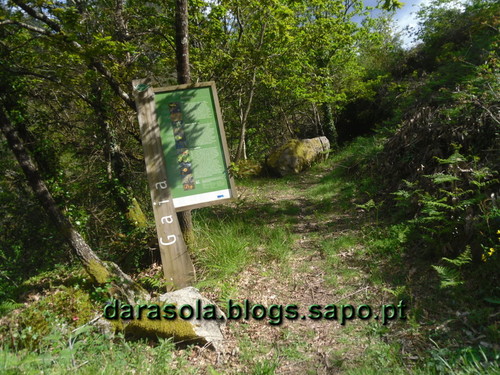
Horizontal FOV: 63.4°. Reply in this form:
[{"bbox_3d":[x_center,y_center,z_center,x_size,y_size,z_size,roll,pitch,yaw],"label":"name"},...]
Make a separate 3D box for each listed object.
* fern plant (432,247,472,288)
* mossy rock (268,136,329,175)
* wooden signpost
[{"bbox_3d":[1.803,0.712,3.600,0.340,0.340,0.300,-1,7,17],"label":"fern plant"},{"bbox_3d":[1.346,-0.843,11.000,1.200,0.950,2.100,1,7,30],"label":"mossy rock"},{"bbox_3d":[-0.548,-0.050,3.773,0.820,1.940,0.120,-12,7,-23],"label":"wooden signpost"}]

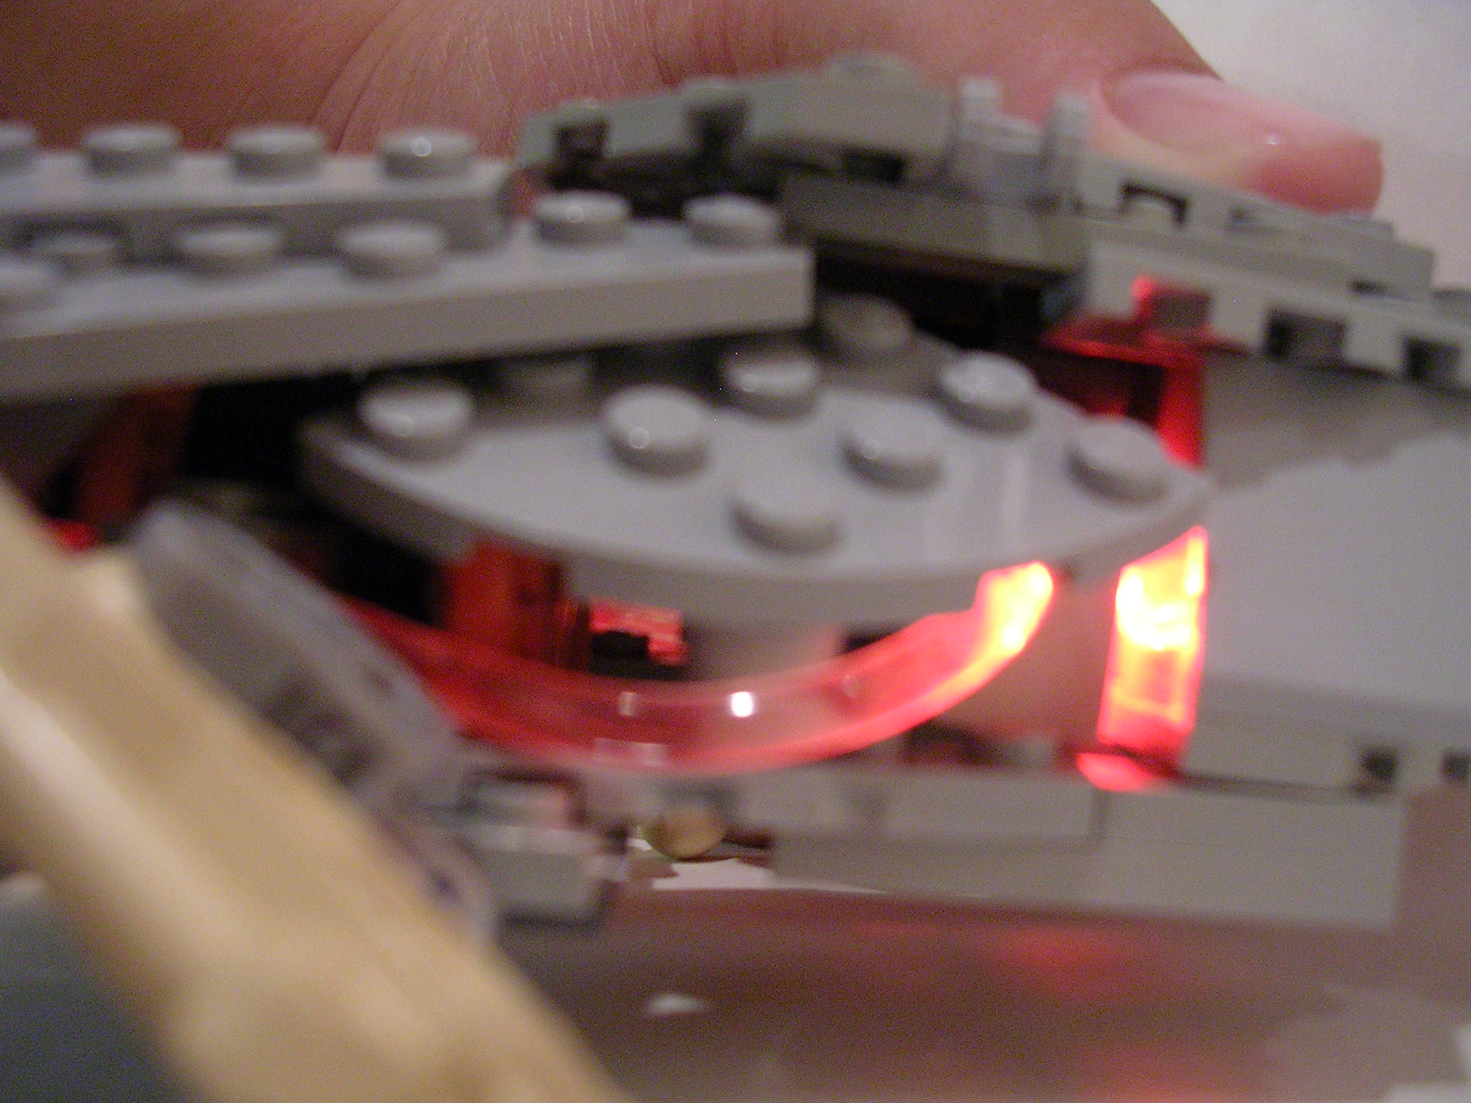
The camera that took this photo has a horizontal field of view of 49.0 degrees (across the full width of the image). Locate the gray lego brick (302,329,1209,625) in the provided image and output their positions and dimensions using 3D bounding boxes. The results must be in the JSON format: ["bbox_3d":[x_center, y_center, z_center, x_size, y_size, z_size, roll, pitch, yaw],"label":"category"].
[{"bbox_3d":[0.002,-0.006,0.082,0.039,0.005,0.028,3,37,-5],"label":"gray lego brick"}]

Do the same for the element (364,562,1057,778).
[{"bbox_3d":[-0.002,0.005,0.073,0.032,0.005,0.009,2,29,-3],"label":"element"}]

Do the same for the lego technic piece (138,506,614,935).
[{"bbox_3d":[-0.015,0.006,0.064,0.008,0.008,0.019,-24,40,-35],"label":"lego technic piece"}]

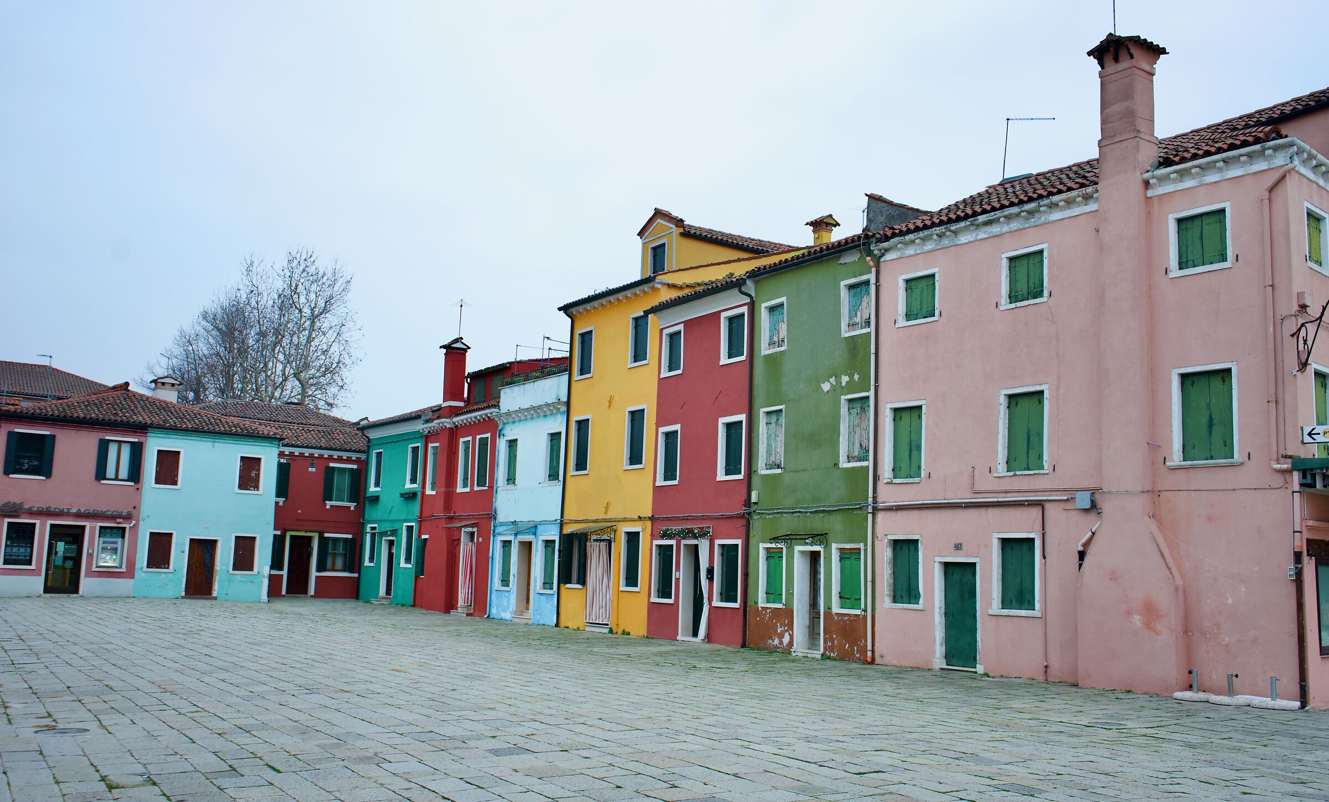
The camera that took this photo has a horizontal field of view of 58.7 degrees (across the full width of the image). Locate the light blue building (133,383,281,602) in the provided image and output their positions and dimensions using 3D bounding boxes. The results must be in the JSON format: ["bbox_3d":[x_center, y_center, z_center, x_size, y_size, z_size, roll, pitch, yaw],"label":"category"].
[{"bbox_3d":[-17.488,3.522,43.469,4.361,7.200,7.000,7,-10,-33],"label":"light blue building"}]

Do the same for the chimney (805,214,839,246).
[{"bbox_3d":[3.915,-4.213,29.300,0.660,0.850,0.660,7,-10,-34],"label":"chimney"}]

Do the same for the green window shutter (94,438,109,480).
[{"bbox_3d":[-18.455,1.928,38.712,0.350,1.360,0.050,7,-10,-33],"label":"green window shutter"}]

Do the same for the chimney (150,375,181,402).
[{"bbox_3d":[-18.986,-0.396,45.000,0.950,1.100,0.850,7,-10,-33],"label":"chimney"}]

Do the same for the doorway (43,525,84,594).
[{"bbox_3d":[-19.243,5.081,37.895,1.070,2.220,0.200,7,-10,-33],"label":"doorway"}]

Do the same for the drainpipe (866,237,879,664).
[{"bbox_3d":[3.890,0.843,22.249,0.180,8.061,0.130,7,-10,-34],"label":"drainpipe"}]

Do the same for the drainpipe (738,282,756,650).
[{"bbox_3d":[1.695,1.364,25.289,0.280,7.845,0.150,7,-10,-34],"label":"drainpipe"}]

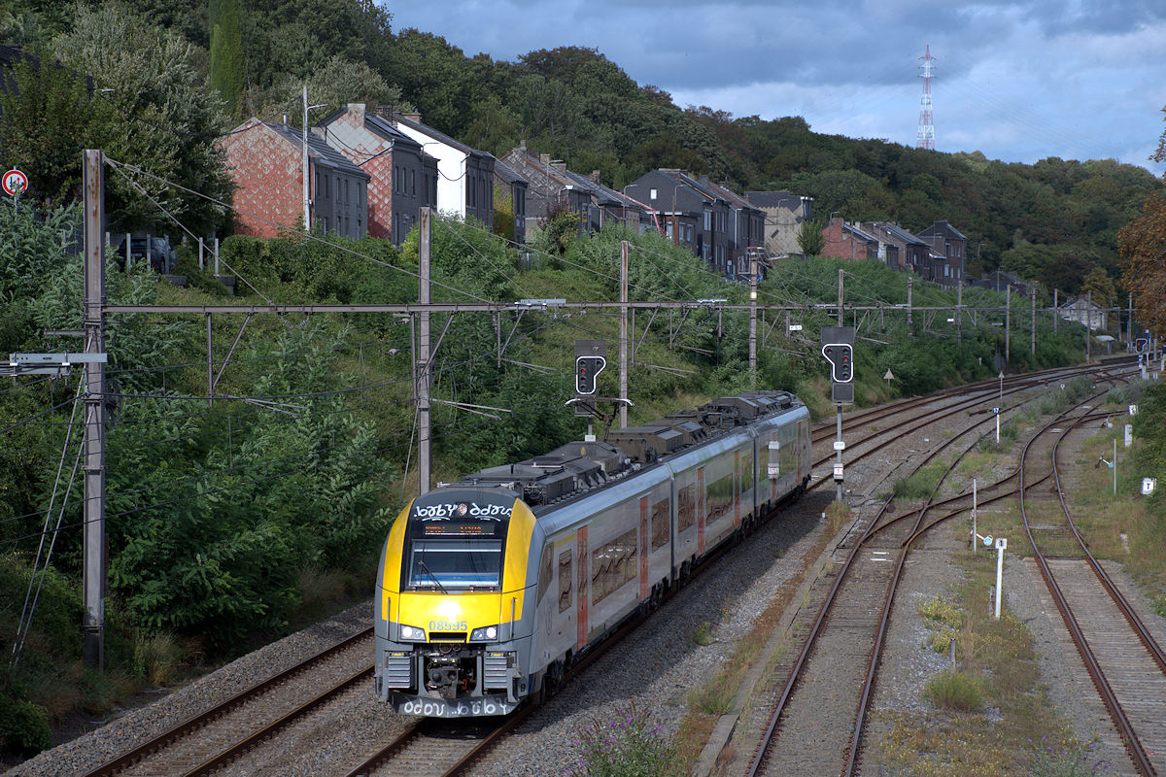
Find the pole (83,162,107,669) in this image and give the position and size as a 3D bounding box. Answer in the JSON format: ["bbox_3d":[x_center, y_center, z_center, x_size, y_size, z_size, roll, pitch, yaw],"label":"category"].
[{"bbox_3d":[-9.702,0.463,67.500,0.360,10.400,0.360,0,1,7],"label":"pole"}]

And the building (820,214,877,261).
[{"bbox_3d":[32.690,-17.180,422.040,6.500,7.760,6.800,1,1,15],"label":"building"}]

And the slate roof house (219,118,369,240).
[{"bbox_3d":[-19.954,-13.689,232.000,7.300,8.800,12.800,0,1,11],"label":"slate roof house"}]

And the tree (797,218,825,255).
[{"bbox_3d":[26.802,-17.602,400.000,3.200,5.100,3.200,0,1,0],"label":"tree"}]

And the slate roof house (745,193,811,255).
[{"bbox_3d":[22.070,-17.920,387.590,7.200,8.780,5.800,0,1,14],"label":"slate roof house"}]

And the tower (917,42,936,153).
[{"bbox_3d":[187.020,-154.620,1850.000,10.500,64.470,7.500,-1,2,-34],"label":"tower"}]

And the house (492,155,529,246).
[{"bbox_3d":[-8.440,-15.710,284.940,6.500,7.810,5.000,0,1,10],"label":"house"}]

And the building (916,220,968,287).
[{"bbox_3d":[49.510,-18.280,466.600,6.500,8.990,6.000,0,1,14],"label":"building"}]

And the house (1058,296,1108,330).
[{"bbox_3d":[99.290,-14.730,673.940,8.300,7.270,8.500,0,1,10],"label":"house"}]

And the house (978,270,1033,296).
[{"bbox_3d":[76.532,-18.336,620.000,6.800,6.300,11.000,0,1,21],"label":"house"}]

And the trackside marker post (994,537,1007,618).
[{"bbox_3d":[9.997,4.548,81.500,0.270,1.970,0.100,2,1,6],"label":"trackside marker post"}]

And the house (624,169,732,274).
[{"bbox_3d":[9.505,-16.417,336.000,7.900,10.400,12.000,0,1,15],"label":"house"}]

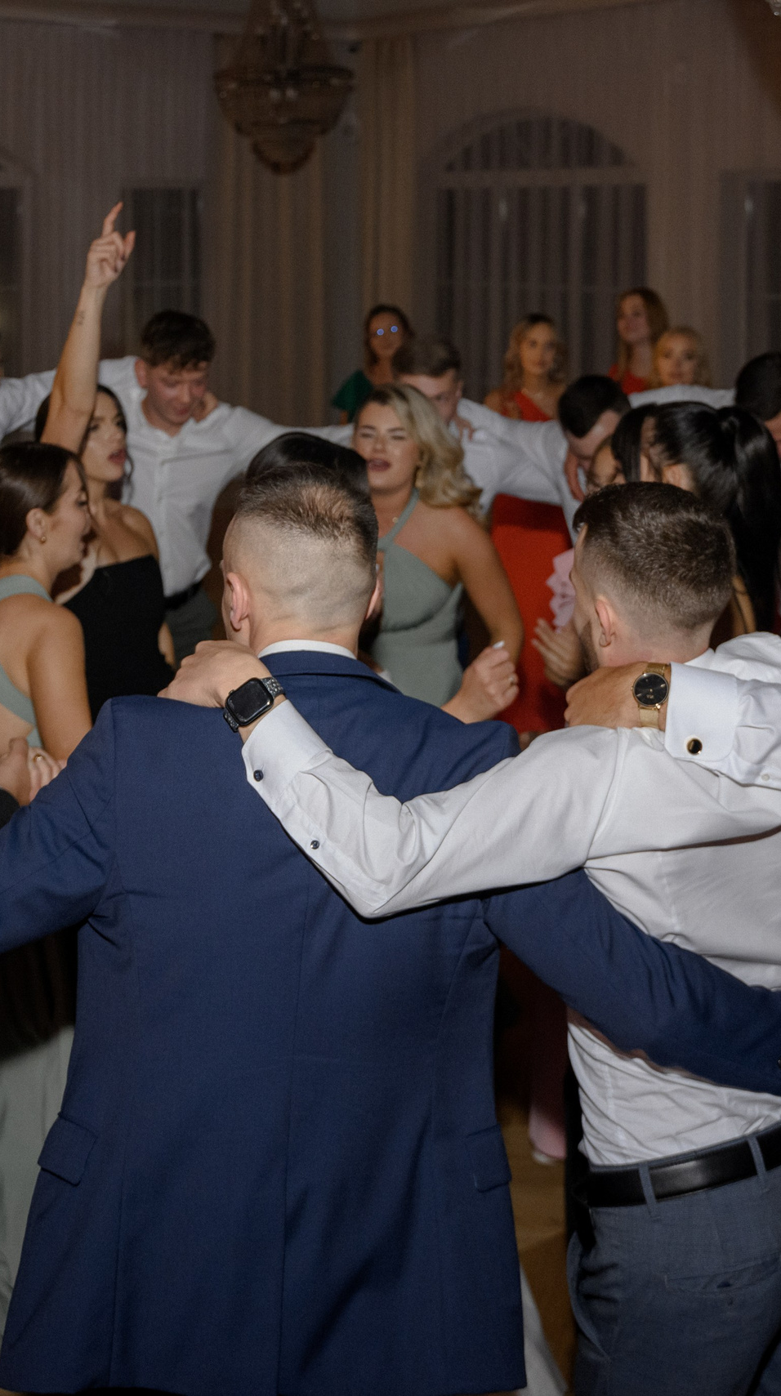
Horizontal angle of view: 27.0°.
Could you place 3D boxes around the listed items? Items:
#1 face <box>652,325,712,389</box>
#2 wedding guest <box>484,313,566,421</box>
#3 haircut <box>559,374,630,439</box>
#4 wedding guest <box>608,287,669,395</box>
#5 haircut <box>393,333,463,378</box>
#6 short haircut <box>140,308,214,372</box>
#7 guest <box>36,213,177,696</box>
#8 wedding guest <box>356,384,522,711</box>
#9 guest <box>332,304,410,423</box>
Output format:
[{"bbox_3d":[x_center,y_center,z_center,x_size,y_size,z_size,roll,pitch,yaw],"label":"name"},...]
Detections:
[{"bbox_3d":[1.043,-1.209,5.800,0.190,0.230,0.190,1,14,7],"label":"face"},{"bbox_3d":[0.501,-0.524,5.900,0.480,1.690,0.320,2,14,7],"label":"wedding guest"},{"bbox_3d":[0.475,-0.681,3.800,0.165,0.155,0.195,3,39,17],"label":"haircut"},{"bbox_3d":[0.934,-0.689,6.100,0.450,1.680,0.300,5,11,23],"label":"wedding guest"},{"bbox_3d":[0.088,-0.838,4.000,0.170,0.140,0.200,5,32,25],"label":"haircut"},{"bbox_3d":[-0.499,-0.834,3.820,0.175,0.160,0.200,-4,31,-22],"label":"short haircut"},{"bbox_3d":[-0.594,0.040,3.450,0.500,2.050,0.420,-10,17,-36],"label":"guest"},{"bbox_3d":[0.059,0.230,3.350,0.500,1.690,0.420,3,14,12],"label":"wedding guest"},{"bbox_3d":[-0.015,-0.591,6.100,0.480,1.700,0.320,-1,14,-3],"label":"guest"}]

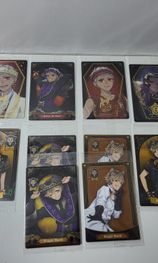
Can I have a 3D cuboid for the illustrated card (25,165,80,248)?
[{"bbox_3d":[-0.030,0.082,0.295,0.059,0.002,0.086,-2,69,-4],"label":"illustrated card"}]

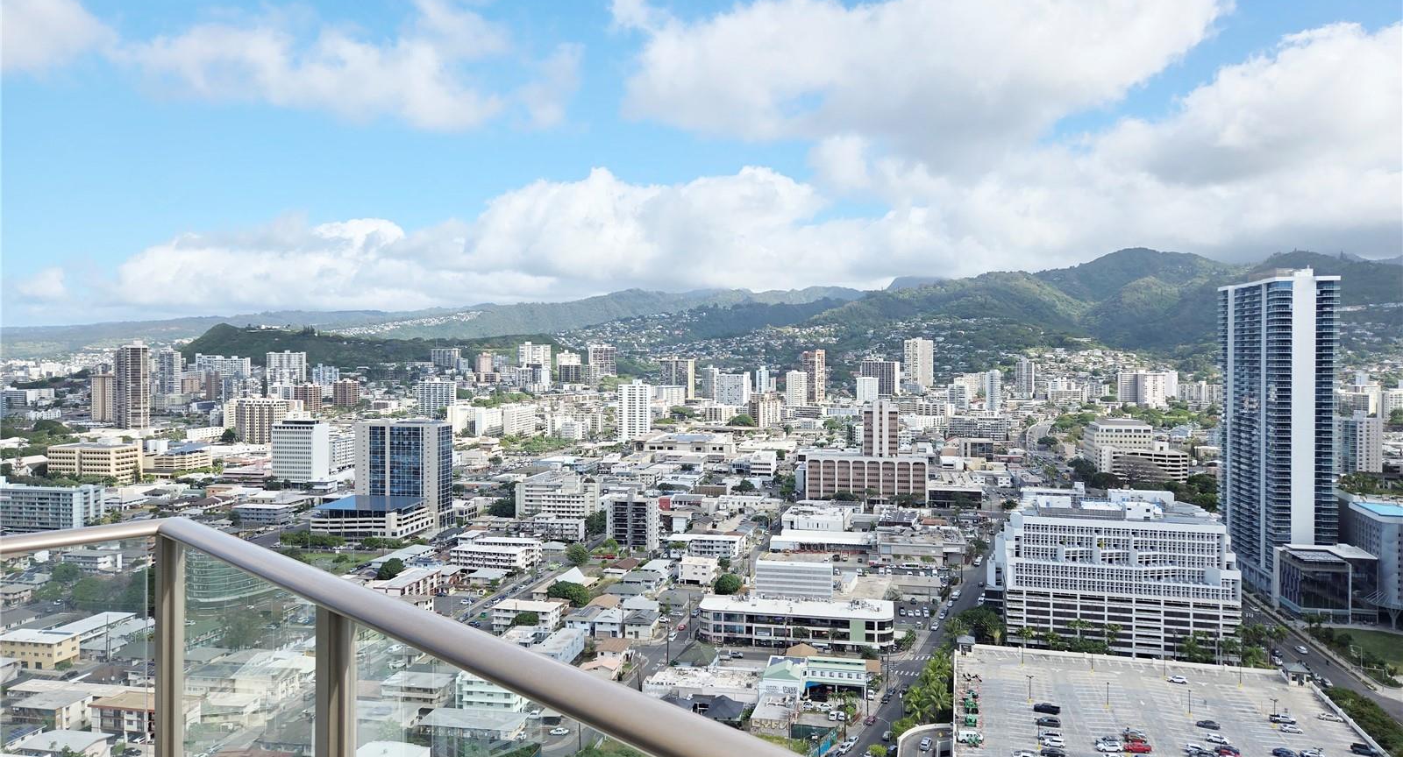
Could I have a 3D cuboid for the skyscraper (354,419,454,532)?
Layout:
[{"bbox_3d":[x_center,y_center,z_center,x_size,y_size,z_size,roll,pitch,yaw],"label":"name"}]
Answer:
[{"bbox_3d":[-161.760,52.360,508.000,48.230,56.770,18.700,0,1,12],"label":"skyscraper"}]

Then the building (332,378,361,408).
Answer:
[{"bbox_3d":[-449.730,19.910,1180.850,21.300,34.860,24.490,1,2,20],"label":"building"}]

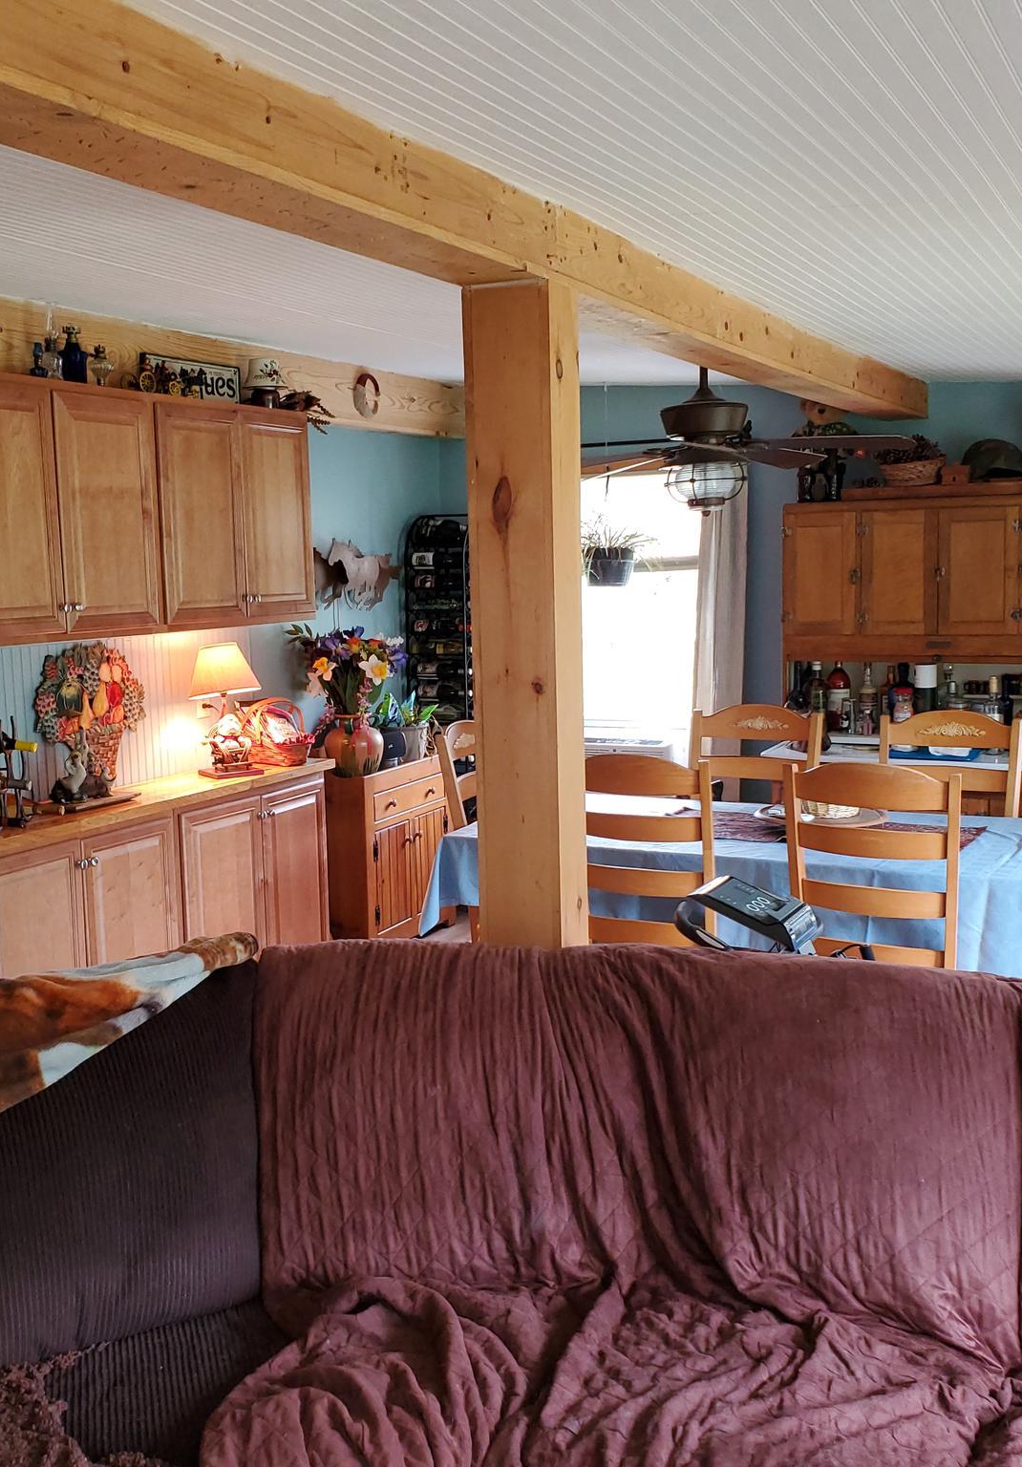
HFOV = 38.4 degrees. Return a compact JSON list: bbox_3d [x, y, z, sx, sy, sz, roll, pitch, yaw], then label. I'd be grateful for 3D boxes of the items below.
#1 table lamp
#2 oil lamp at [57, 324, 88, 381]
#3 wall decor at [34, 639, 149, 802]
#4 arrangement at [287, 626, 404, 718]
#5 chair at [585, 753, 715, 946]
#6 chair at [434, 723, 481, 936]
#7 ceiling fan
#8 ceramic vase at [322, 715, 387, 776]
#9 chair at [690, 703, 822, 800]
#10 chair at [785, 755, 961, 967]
[{"bbox_3d":[-0.985,-0.092,5.117,0.260,0.457,0.240,-6,9,-35],"label":"table lamp"},{"bbox_3d":[-1.344,-1.155,4.506,0.100,0.195,0.100,2,8,28],"label":"oil lamp"},{"bbox_3d":[-1.413,-0.065,4.956,0.060,0.500,0.544,2,8,27],"label":"wall decor"},{"bbox_3d":[-0.677,-0.254,6.026,0.420,0.400,0.460,-1,7,0],"label":"arrangement"},{"bbox_3d":[0.473,0.551,4.489,0.475,1.070,0.530,2,8,28],"label":"chair"},{"bbox_3d":[0.099,0.496,4.999,0.530,1.070,0.475,2,8,27],"label":"chair"},{"bbox_3d":[0.602,-0.958,4.526,1.300,0.540,1.300,2,8,27],"label":"ceiling fan"},{"bbox_3d":[-0.635,0.022,5.953,0.250,0.265,0.250,-1,7,0],"label":"ceramic vase"},{"bbox_3d":[0.771,0.469,5.094,0.475,1.070,0.530,2,8,23],"label":"chair"},{"bbox_3d":[1.071,0.576,4.177,0.475,1.070,0.530,3,8,31],"label":"chair"}]

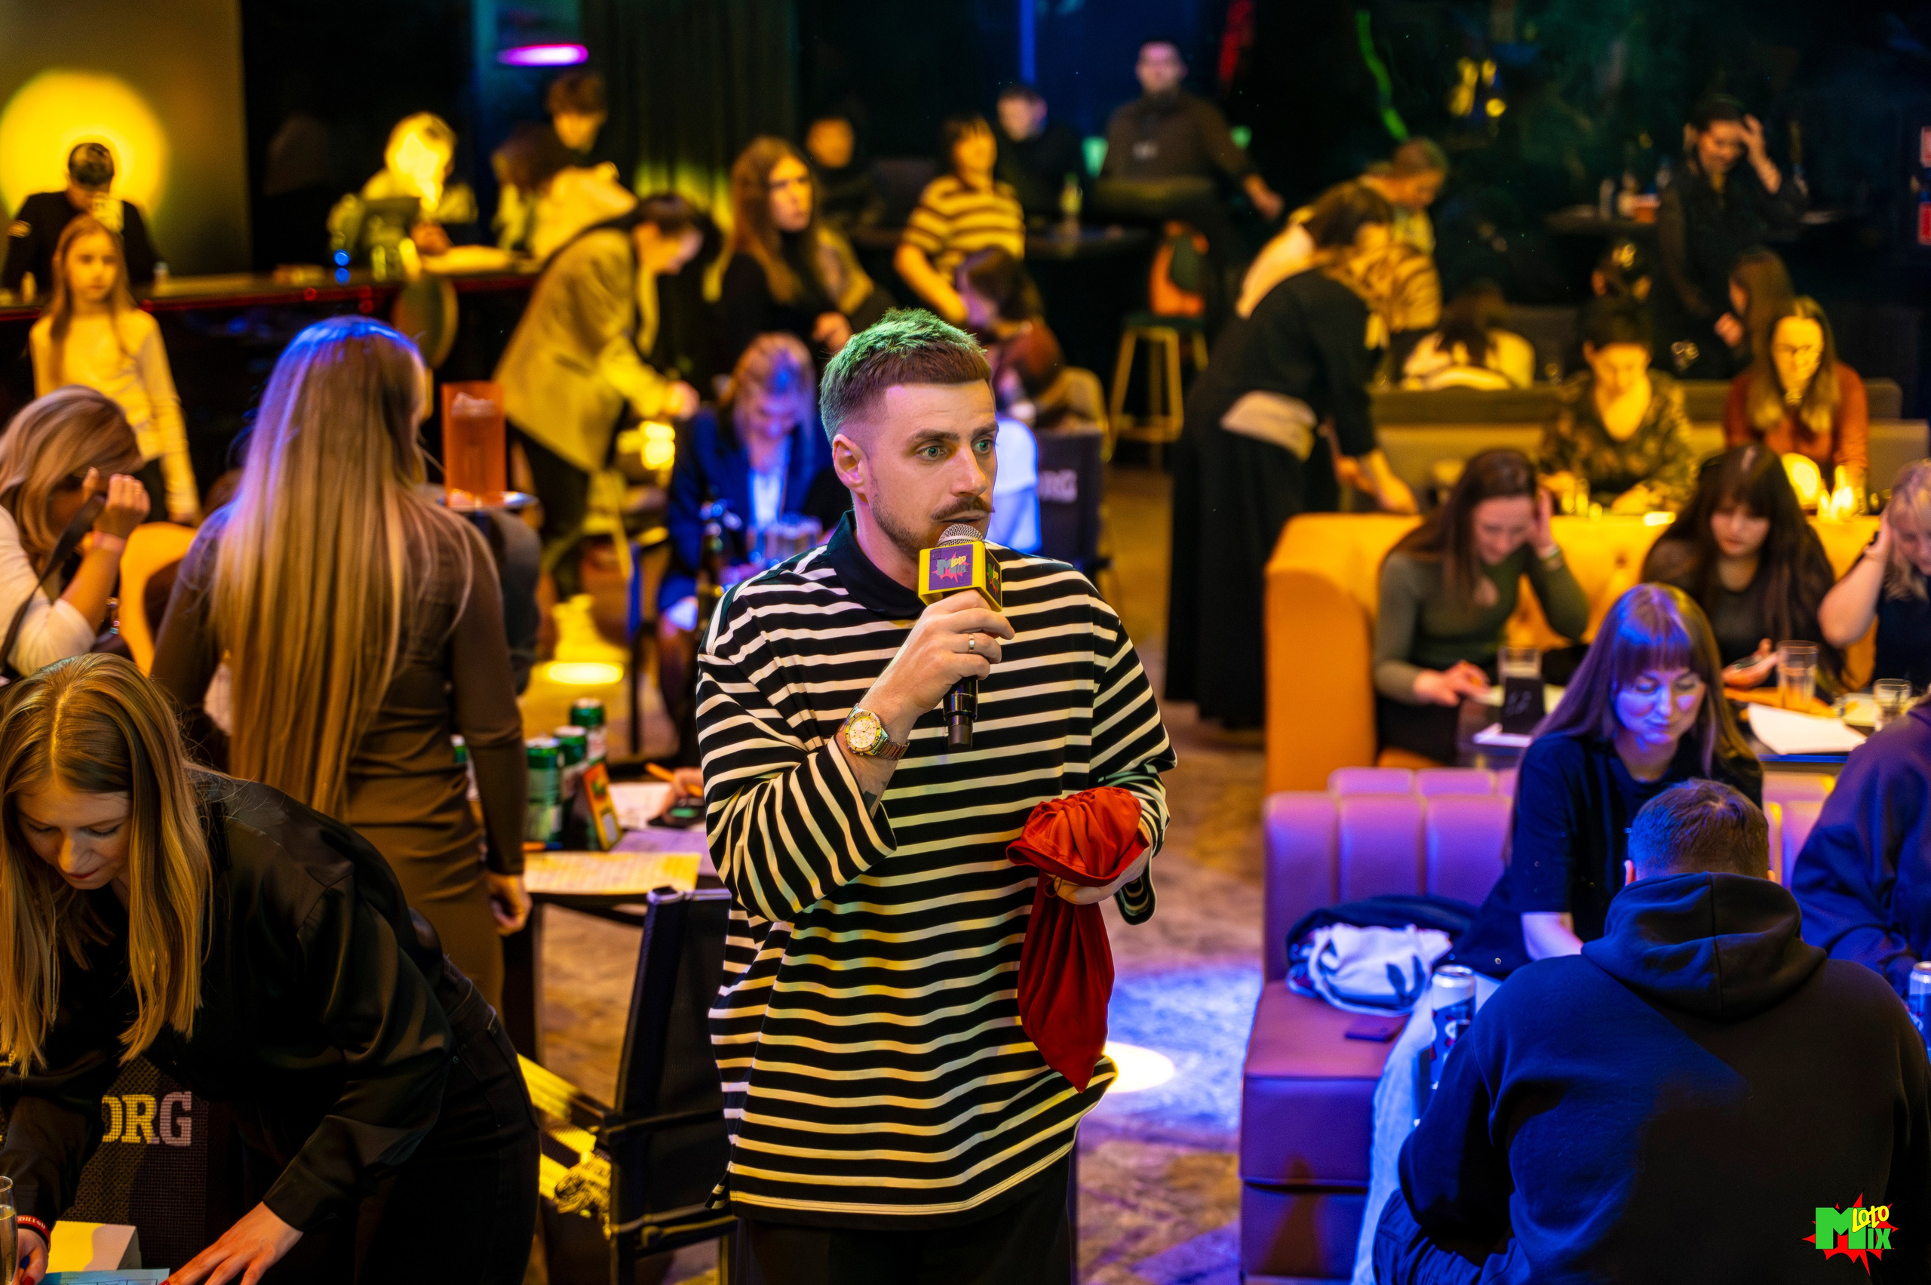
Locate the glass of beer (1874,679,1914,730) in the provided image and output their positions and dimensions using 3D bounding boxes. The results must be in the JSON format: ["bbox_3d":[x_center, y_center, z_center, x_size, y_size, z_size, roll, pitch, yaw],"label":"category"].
[{"bbox_3d":[1.911,0.129,7.280,0.077,0.092,0.077,0,12,0],"label":"glass of beer"}]

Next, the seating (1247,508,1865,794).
[{"bbox_3d":[1.720,0.156,8.846,1.930,0.840,0.820,1,12,5],"label":"seating"}]

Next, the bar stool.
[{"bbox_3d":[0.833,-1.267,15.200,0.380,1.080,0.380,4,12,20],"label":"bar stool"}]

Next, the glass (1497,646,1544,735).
[{"bbox_3d":[1.147,0.095,7.320,0.085,0.155,0.085,0,12,0],"label":"glass"}]

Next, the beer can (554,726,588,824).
[{"bbox_3d":[-0.718,0.241,6.450,0.066,0.168,0.066,0,12,0],"label":"beer can"}]

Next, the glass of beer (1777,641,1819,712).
[{"bbox_3d":[1.765,0.070,7.500,0.078,0.135,0.078,0,11,0],"label":"glass of beer"}]

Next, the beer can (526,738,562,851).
[{"bbox_3d":[-0.740,0.259,6.200,0.066,0.168,0.066,0,11,0],"label":"beer can"}]

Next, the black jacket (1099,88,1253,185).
[{"bbox_3d":[0.928,-2.211,15.600,0.660,0.480,0.320,0,11,3],"label":"black jacket"}]

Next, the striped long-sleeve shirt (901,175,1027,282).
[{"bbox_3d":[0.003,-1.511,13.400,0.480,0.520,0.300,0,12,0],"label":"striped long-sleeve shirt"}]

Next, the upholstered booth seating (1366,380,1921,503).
[{"bbox_3d":[1.876,-0.246,10.359,1.870,0.940,0.800,0,11,2],"label":"upholstered booth seating"}]

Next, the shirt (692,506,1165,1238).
[{"bbox_3d":[-0.034,0.232,3.660,0.475,0.700,0.380,-3,12,-13],"label":"shirt"}]

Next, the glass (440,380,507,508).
[{"bbox_3d":[-0.928,-0.376,6.700,0.118,0.232,0.118,0,12,0],"label":"glass"}]

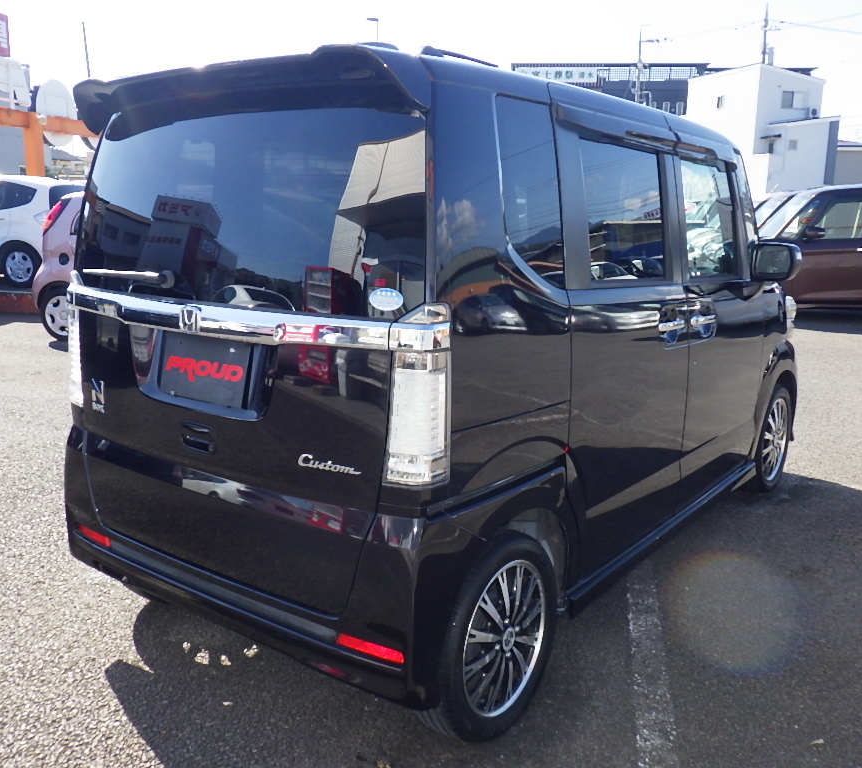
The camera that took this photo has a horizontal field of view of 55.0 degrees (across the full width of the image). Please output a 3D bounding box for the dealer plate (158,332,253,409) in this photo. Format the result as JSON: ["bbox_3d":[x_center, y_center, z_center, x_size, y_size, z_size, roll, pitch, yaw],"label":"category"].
[{"bbox_3d":[-0.578,-0.044,2.099,0.330,0.165,0.014,9,3,36],"label":"dealer plate"}]

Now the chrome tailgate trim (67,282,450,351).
[{"bbox_3d":[-0.581,-0.186,2.149,1.470,0.085,0.110,9,14,36],"label":"chrome tailgate trim"}]

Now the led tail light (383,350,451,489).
[{"bbox_3d":[-0.030,0.072,1.780,0.114,0.297,0.090,9,11,36],"label":"led tail light"}]

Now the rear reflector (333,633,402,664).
[{"bbox_3d":[-0.139,0.604,1.897,0.182,0.029,0.022,7,13,31],"label":"rear reflector"}]

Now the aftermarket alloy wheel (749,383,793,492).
[{"bbox_3d":[1.667,0.266,4.175,0.170,0.560,0.560,9,14,36],"label":"aftermarket alloy wheel"}]

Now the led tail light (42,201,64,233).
[{"bbox_3d":[-3.953,-1.749,8.650,0.180,0.330,0.130,2,11,5],"label":"led tail light"}]

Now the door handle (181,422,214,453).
[{"bbox_3d":[-0.595,0.140,2.134,0.120,0.063,0.028,9,8,36],"label":"door handle"}]

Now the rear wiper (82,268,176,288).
[{"bbox_3d":[-0.832,-0.294,2.262,0.425,0.050,0.050,10,15,40],"label":"rear wiper"}]

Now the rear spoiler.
[{"bbox_3d":[-0.505,-0.738,2.133,1.270,0.170,0.280,9,14,36],"label":"rear spoiler"}]

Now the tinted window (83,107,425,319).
[{"bbox_3d":[-0.552,-0.452,2.131,1.340,0.480,0.090,9,4,36],"label":"tinted window"}]

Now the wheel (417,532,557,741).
[{"bbox_3d":[0.146,0.652,2.203,0.170,0.560,0.560,9,14,36],"label":"wheel"}]

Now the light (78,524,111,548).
[{"bbox_3d":[-1.063,0.474,2.620,0.195,0.036,0.035,9,14,36],"label":"light"}]

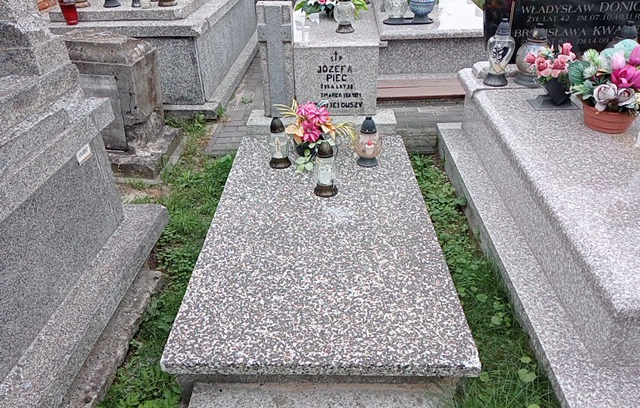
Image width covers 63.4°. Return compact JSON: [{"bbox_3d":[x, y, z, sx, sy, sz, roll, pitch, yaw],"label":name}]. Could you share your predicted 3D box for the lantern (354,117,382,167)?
[{"bbox_3d":[0.240,-0.309,2.516,0.128,0.237,0.128,1,29,0],"label":"lantern"}]

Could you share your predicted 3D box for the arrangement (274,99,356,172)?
[{"bbox_3d":[-0.020,-0.337,2.424,0.390,0.280,0.320,0,31,0],"label":"arrangement"}]

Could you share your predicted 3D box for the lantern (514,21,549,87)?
[{"bbox_3d":[1.187,-0.841,2.905,0.195,0.320,0.195,0,31,0],"label":"lantern"}]

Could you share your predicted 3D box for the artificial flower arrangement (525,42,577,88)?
[{"bbox_3d":[1.074,-0.645,2.412,0.220,0.190,0.200,1,29,0],"label":"artificial flower arrangement"}]

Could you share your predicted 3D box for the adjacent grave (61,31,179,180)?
[{"bbox_3d":[-1.250,-0.587,2.997,0.680,0.670,0.620,1,31,1],"label":"adjacent grave"}]

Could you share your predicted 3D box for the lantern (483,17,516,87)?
[{"bbox_3d":[0.934,-0.786,2.663,0.138,0.320,0.118,4,30,6],"label":"lantern"}]

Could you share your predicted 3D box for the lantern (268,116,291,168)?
[{"bbox_3d":[-0.192,-0.299,2.482,0.106,0.242,0.106,1,29,0],"label":"lantern"}]

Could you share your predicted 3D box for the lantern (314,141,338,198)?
[{"bbox_3d":[0.029,-0.153,2.225,0.106,0.244,0.106,1,29,0],"label":"lantern"}]

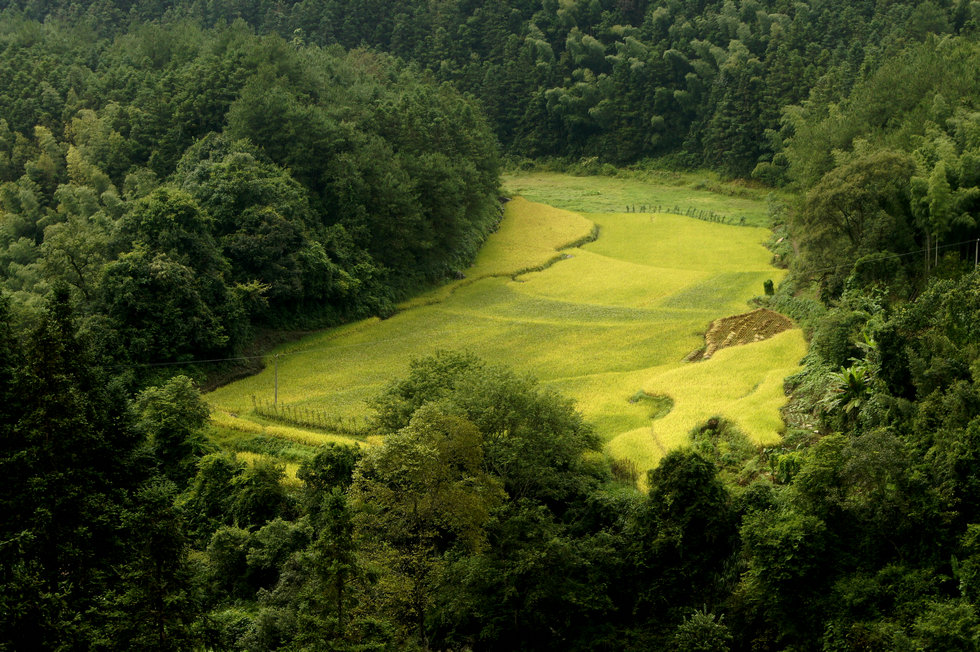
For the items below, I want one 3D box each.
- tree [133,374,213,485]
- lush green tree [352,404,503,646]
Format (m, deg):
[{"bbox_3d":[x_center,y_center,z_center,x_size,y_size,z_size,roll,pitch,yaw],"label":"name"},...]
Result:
[{"bbox_3d":[-32.026,10.440,225.000,8.000,10.700,8.000,0,14,0],"label":"tree"},{"bbox_3d":[-4.987,15.920,178.000,12.000,18.500,11.500,0,14,0],"label":"lush green tree"}]

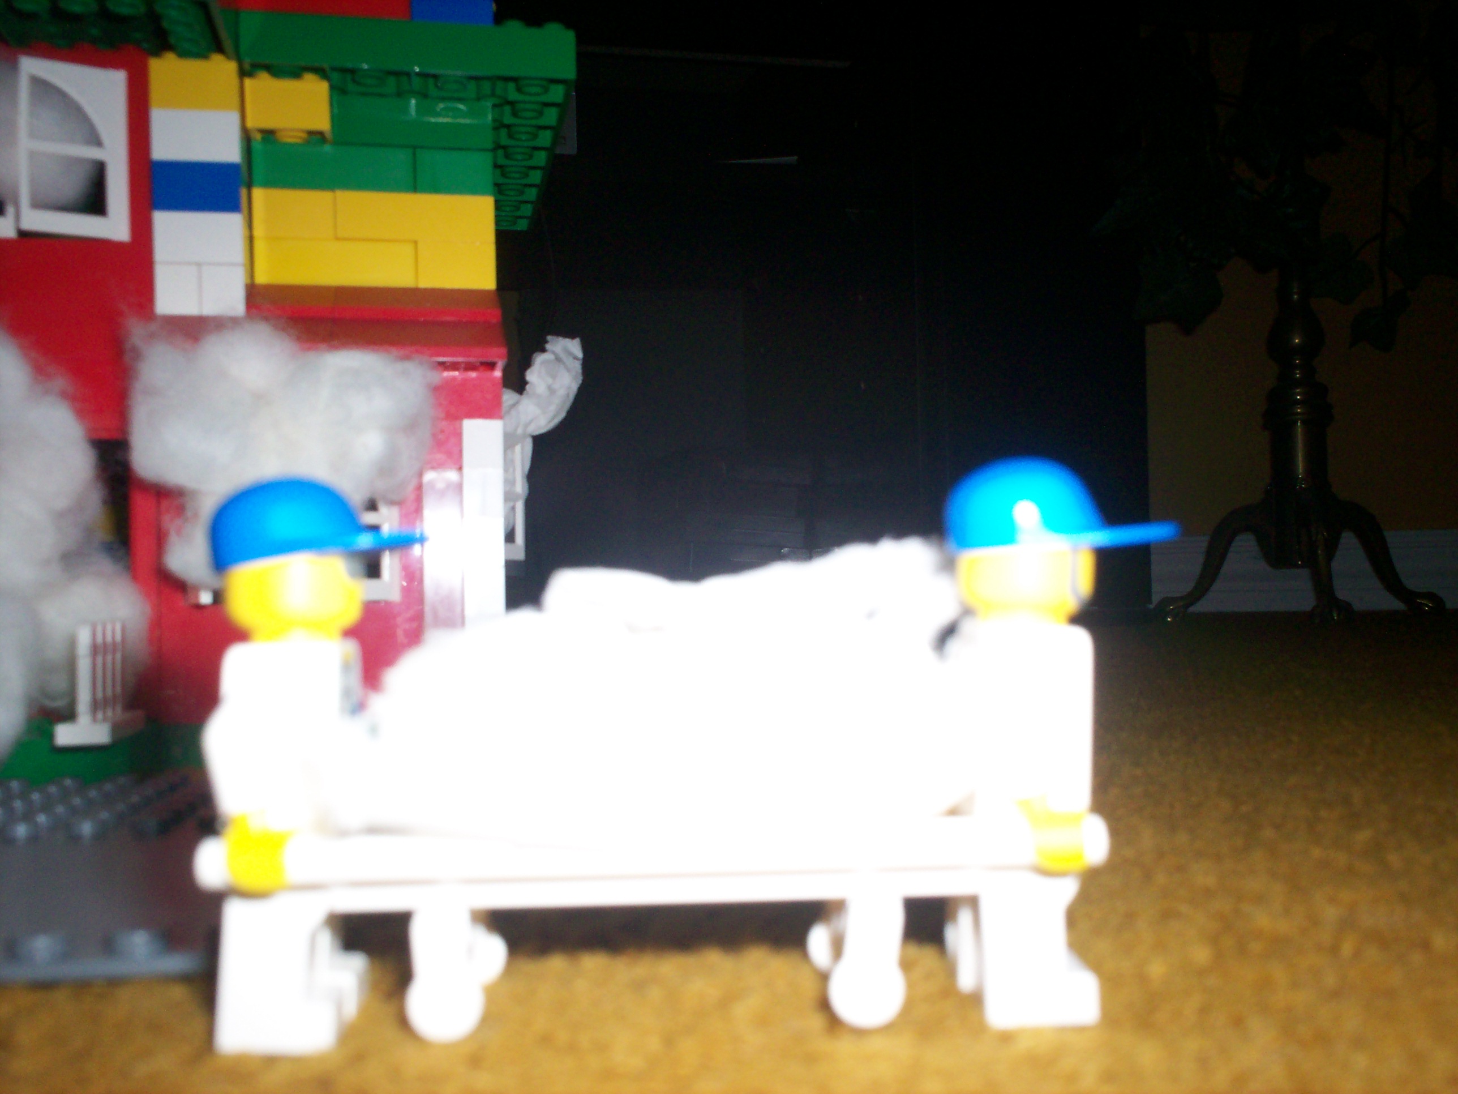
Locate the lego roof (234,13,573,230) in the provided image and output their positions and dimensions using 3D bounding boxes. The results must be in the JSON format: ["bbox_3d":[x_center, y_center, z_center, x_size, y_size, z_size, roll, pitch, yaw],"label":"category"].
[{"bbox_3d":[-0.075,-0.096,0.357,0.064,0.011,0.128,-1,-2,-12],"label":"lego roof"}]

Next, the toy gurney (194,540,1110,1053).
[{"bbox_3d":[-0.005,0.016,0.113,0.062,0.034,0.025,-1,-1,-2],"label":"toy gurney"}]

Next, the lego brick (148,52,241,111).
[{"bbox_3d":[-0.101,-0.087,0.290,0.016,0.011,0.014,-1,-2,-11],"label":"lego brick"}]

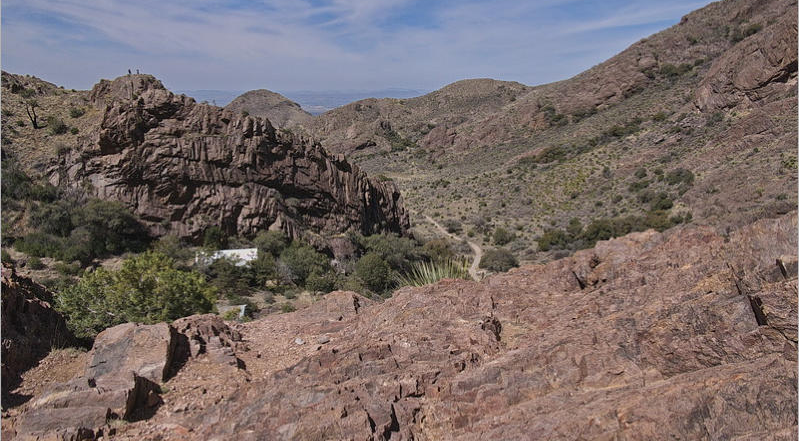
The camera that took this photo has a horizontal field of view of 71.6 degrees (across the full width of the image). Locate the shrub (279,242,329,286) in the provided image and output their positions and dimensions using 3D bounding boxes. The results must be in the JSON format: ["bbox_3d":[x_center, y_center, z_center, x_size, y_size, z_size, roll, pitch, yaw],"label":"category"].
[{"bbox_3d":[-17.680,7.920,102.000,9.020,7.700,8.570,0,14,0],"label":"shrub"}]

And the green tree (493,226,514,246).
[{"bbox_3d":[28.540,4.120,152.000,5.920,5.210,5.620,0,14,0],"label":"green tree"}]

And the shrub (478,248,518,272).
[{"bbox_3d":[25.380,10.250,142.000,10.250,6.330,9.230,0,13,0],"label":"shrub"}]

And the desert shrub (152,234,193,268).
[{"bbox_3d":[-47.540,6.700,116.000,8.380,7.560,7.540,0,13,0],"label":"desert shrub"}]

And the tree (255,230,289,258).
[{"bbox_3d":[-26.340,4.730,114.000,6.860,5.470,6.510,0,14,0],"label":"tree"}]

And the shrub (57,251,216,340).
[{"bbox_3d":[-14.720,4.420,31.000,8.950,5.100,8.060,0,13,0],"label":"shrub"}]

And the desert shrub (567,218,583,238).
[{"bbox_3d":[49.290,1.970,156.000,4.420,5.350,4.200,0,14,0],"label":"desert shrub"}]

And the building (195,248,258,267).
[{"bbox_3d":[-38.100,8.480,122.000,13.500,4.600,7.000,-4,14,-17],"label":"building"}]

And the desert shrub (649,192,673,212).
[{"bbox_3d":[77.750,-5.660,165.000,7.010,5.660,6.660,0,14,0],"label":"desert shrub"}]

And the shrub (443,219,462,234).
[{"bbox_3d":[19.620,2.220,205.000,7.400,4.920,6.660,0,13,0],"label":"shrub"}]

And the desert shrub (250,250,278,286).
[{"bbox_3d":[-27.300,9.500,112.000,5.660,6.920,5.100,0,13,0],"label":"desert shrub"}]

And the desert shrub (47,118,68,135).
[{"bbox_3d":[-95.700,-26.300,155.000,6.160,4.790,5.540,0,13,0],"label":"desert shrub"}]

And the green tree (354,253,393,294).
[{"bbox_3d":[-4.550,9.110,97.000,6.520,6.990,6.200,0,14,0],"label":"green tree"}]

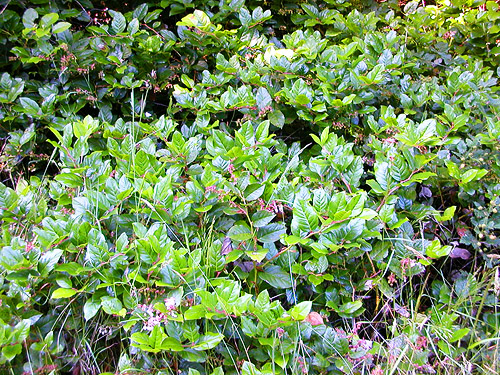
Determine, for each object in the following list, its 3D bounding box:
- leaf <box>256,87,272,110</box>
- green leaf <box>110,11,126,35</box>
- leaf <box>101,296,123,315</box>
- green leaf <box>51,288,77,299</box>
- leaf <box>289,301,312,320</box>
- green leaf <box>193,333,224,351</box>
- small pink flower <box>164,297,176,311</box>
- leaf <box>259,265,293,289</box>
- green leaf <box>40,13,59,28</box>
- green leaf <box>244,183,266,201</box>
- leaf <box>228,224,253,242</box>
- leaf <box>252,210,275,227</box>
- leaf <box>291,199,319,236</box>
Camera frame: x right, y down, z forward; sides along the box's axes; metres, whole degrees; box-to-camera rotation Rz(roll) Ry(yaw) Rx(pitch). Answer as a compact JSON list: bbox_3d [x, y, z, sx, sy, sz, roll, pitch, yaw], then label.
[{"bbox_3d":[0.046,-0.283,1.700,0.050,0.018,0.080,-2,66,-1],"label":"leaf"},{"bbox_3d":[-0.455,-0.571,1.850,0.047,0.018,0.088,-19,71,-7],"label":"green leaf"},{"bbox_3d":[-0.368,0.313,1.420,0.070,0.018,0.041,27,63,15],"label":"leaf"},{"bbox_3d":[-0.447,0.254,1.280,0.064,0.014,0.035,-15,31,-13],"label":"green leaf"},{"bbox_3d":[0.118,0.288,1.250,0.062,0.020,0.042,-47,55,-11],"label":"leaf"},{"bbox_3d":[-0.102,0.384,1.330,0.080,0.020,0.037,-15,44,-16],"label":"green leaf"},{"bbox_3d":[-0.205,0.300,1.380,0.031,0.032,0.030,0,23,0],"label":"small pink flower"},{"bbox_3d":[0.074,0.246,1.470,0.103,0.020,0.059,29,55,23],"label":"leaf"},{"bbox_3d":[-0.799,-0.672,2.150,0.063,0.020,0.086,29,64,16],"label":"green leaf"},{"bbox_3d":[0.016,0.015,1.620,0.076,0.020,0.045,-36,61,-24],"label":"green leaf"},{"bbox_3d":[-0.027,0.136,1.540,0.070,0.020,0.057,-6,53,-4],"label":"leaf"},{"bbox_3d":[0.032,0.080,1.380,0.066,0.016,0.042,-21,46,-13],"label":"leaf"},{"bbox_3d":[0.138,0.076,1.350,0.062,0.020,0.090,-12,68,-11],"label":"leaf"}]

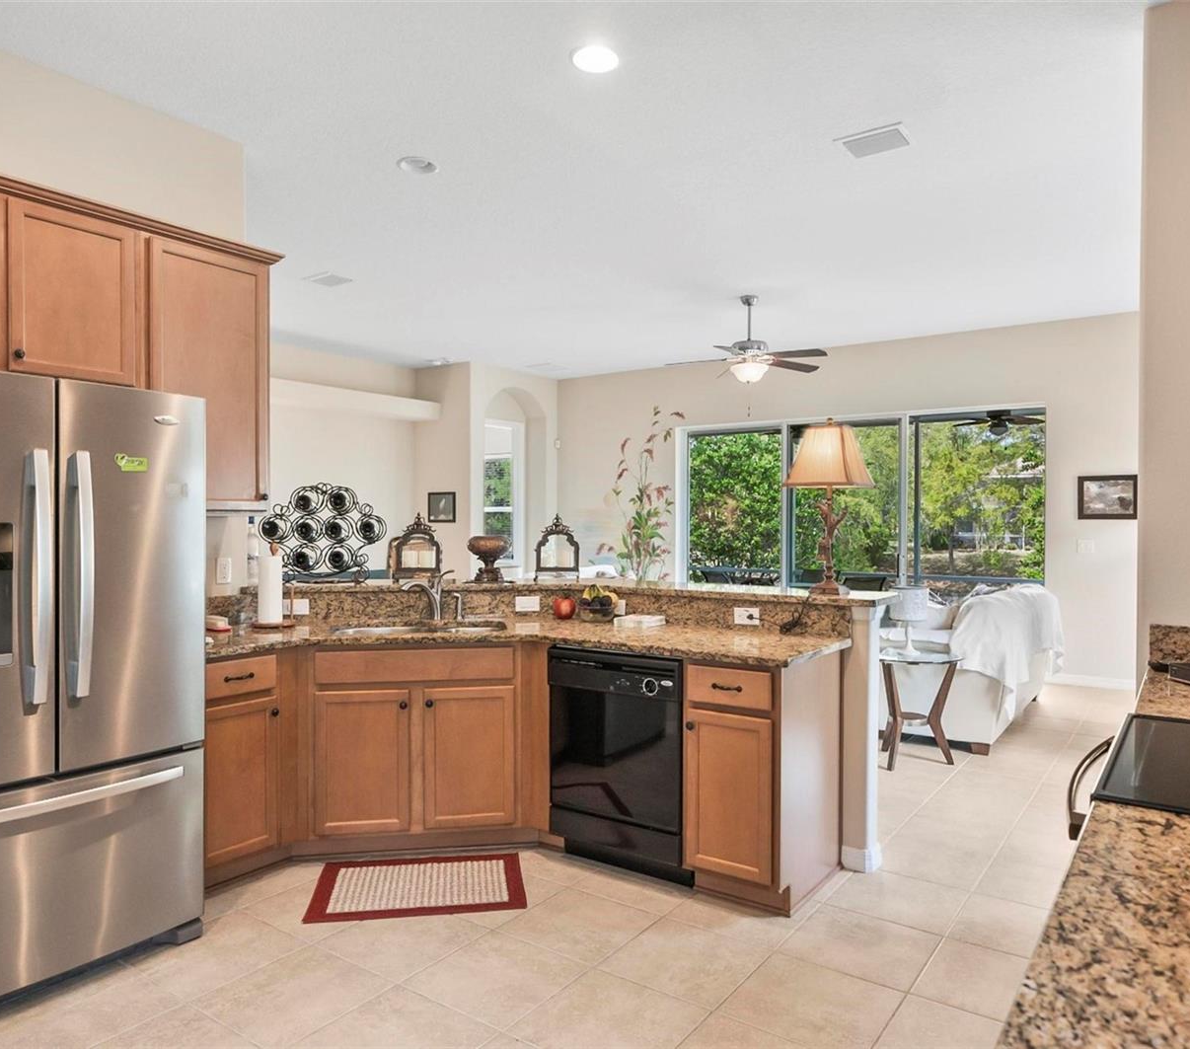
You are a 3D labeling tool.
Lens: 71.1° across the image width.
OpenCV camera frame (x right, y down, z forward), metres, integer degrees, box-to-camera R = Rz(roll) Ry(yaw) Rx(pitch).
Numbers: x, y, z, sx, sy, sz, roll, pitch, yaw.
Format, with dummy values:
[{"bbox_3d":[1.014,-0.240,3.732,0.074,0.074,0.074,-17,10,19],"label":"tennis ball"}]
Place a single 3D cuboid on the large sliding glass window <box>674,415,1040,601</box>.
[{"bbox_3d":[2.397,0.143,8.240,3.664,2.420,0.100,0,0,36],"label":"large sliding glass window"}]

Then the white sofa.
[{"bbox_3d":[2.615,0.899,5.931,0.919,0.900,2.122,0,0,36],"label":"white sofa"}]

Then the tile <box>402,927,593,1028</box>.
[{"bbox_3d":[-0.294,1.366,2.511,0.406,0.010,0.406,0,0,36],"label":"tile"}]

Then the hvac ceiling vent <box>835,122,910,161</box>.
[{"bbox_3d":[1.249,-1.696,3.718,0.288,0.020,0.250,0,0,36],"label":"hvac ceiling vent"}]

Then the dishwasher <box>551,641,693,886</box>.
[{"bbox_3d":[0.241,0.923,3.452,0.615,0.860,0.610,0,0,36],"label":"dishwasher"}]

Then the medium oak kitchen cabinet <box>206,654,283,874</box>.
[{"bbox_3d":[-1.569,0.904,3.300,0.600,0.820,0.390,0,0,36],"label":"medium oak kitchen cabinet"}]

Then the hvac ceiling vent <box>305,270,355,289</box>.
[{"bbox_3d":[-1.852,-1.694,5.811,0.296,0.020,0.237,0,0,36],"label":"hvac ceiling vent"}]

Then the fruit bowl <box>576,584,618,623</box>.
[{"bbox_3d":[0.012,0.366,3.852,0.178,0.163,0.178,0,0,0],"label":"fruit bowl"}]

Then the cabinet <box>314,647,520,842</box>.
[{"bbox_3d":[-0.776,0.925,3.707,0.880,0.860,0.600,0,0,-9],"label":"cabinet"}]

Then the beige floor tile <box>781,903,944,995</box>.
[{"bbox_3d":[0.858,1.365,2.688,0.406,0.010,0.406,0,0,36],"label":"beige floor tile"}]

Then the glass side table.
[{"bbox_3d":[1.793,1.049,4.736,0.570,0.606,0.570,0,0,36],"label":"glass side table"}]

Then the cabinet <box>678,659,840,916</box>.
[{"bbox_3d":[0.650,0.920,3.177,0.387,0.876,0.600,0,0,36],"label":"cabinet"}]

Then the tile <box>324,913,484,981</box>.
[{"bbox_3d":[-0.626,1.360,2.740,0.408,0.010,0.408,0,0,36],"label":"tile"}]

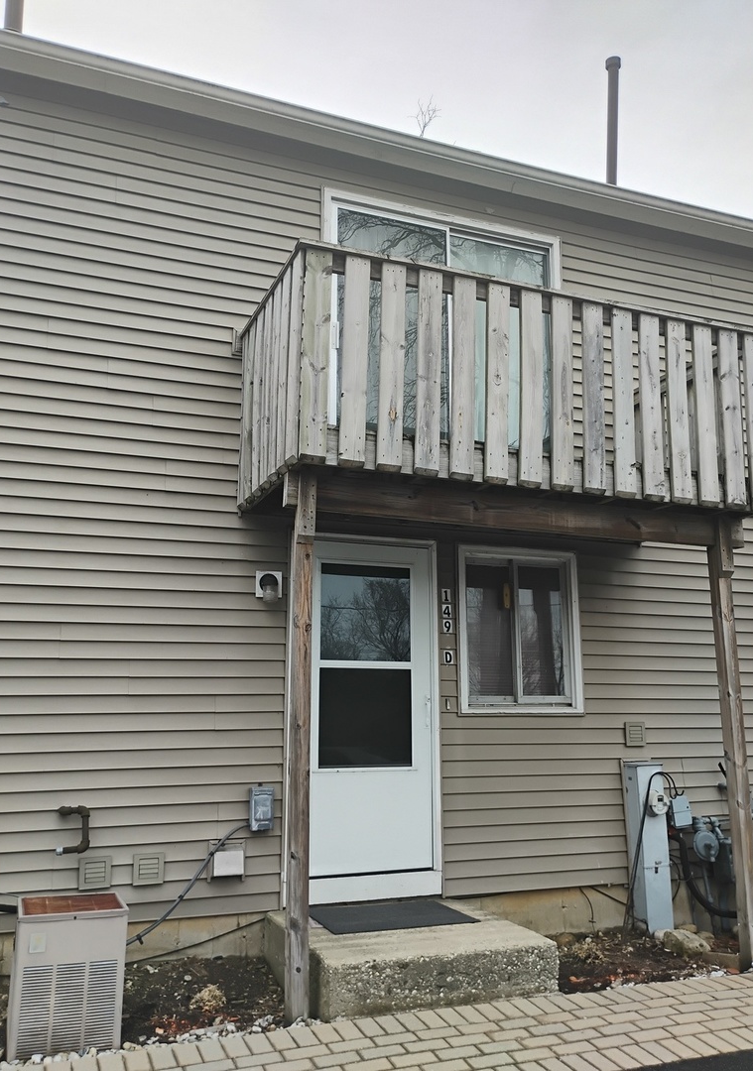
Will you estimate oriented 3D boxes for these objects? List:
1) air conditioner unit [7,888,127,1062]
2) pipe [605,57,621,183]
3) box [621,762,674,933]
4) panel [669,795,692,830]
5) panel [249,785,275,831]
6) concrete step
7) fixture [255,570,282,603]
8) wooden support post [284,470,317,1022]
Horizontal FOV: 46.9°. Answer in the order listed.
[{"bbox_3d":[-1.352,1.901,3.803,0.450,0.560,0.410,4,-11,-21],"label":"air conditioner unit"},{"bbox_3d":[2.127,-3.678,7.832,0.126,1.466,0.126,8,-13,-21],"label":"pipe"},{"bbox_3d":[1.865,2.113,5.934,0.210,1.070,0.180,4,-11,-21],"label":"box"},{"bbox_3d":[2.133,1.955,6.120,0.145,0.195,0.080,4,-11,-21],"label":"panel"},{"bbox_3d":[-0.671,1.587,5.050,0.135,0.245,0.090,4,-11,-21],"label":"panel"},{"bbox_3d":[0.144,2.230,4.680,1.245,0.225,1.160,4,-11,-21],"label":"concrete step"},{"bbox_3d":[-0.646,0.310,5.282,0.162,0.195,0.125,4,-11,-21],"label":"fixture"},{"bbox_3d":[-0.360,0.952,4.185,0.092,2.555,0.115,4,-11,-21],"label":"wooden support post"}]

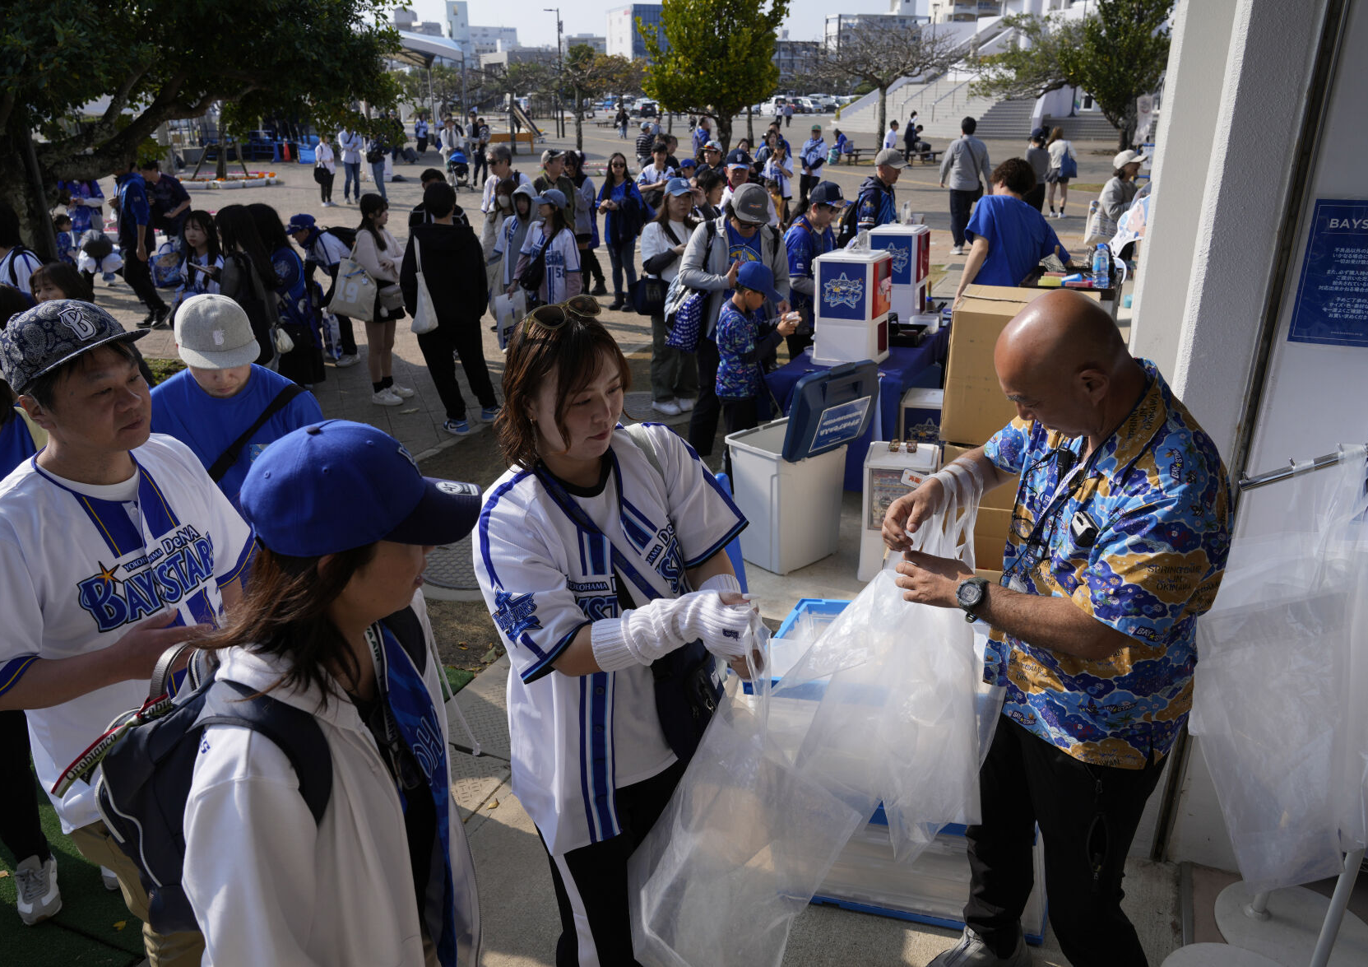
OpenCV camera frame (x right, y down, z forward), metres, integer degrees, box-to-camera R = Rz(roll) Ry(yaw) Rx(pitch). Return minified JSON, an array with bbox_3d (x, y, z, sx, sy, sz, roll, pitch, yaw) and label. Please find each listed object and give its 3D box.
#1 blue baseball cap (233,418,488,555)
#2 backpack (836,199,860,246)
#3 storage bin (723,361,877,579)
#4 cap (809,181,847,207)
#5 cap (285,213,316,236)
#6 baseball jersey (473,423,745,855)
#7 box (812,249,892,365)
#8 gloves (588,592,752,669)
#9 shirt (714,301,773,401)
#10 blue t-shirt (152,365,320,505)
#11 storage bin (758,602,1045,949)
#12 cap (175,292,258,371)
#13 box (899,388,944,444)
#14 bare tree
[{"bbox_3d":[-0.391,-0.008,1.206,0.270,0.154,0.180,-17,24,-22],"label":"blue baseball cap"},{"bbox_3d":[1.285,-1.997,7.850,0.200,0.450,0.300,7,22,19],"label":"backpack"},{"bbox_3d":[0.547,-0.082,4.896,0.450,0.960,0.460,-17,26,-36],"label":"storage bin"},{"bbox_3d":[0.879,-1.765,6.150,0.270,0.155,0.180,19,27,24],"label":"cap"},{"bbox_3d":[-3.385,-2.284,8.900,0.270,0.150,0.180,-21,25,-10],"label":"cap"},{"bbox_3d":[-0.135,0.273,1.920,0.520,0.760,0.360,-14,28,-30],"label":"baseball jersey"},{"bbox_3d":[1.000,-1.044,5.970,0.340,0.600,0.345,10,24,26],"label":"box"},{"bbox_3d":[-0.017,0.238,1.630,0.270,0.120,0.110,-9,19,16],"label":"gloves"},{"bbox_3d":[0.324,-0.757,5.700,0.270,0.540,0.380,2,21,7],"label":"shirt"},{"bbox_3d":[-1.309,0.037,2.959,0.500,0.700,0.290,-10,23,-23],"label":"blue t-shirt"},{"bbox_3d":[0.566,0.724,2.677,0.720,0.670,0.470,4,22,12],"label":"storage bin"},{"bbox_3d":[-1.141,-0.378,2.449,0.180,0.146,0.270,-12,26,-33],"label":"cap"},{"bbox_3d":[1.269,-0.170,5.167,0.310,0.550,0.330,5,22,15],"label":"box"},{"bbox_3d":[7.348,-13.776,35.416,5.400,4.700,5.300,4,21,11],"label":"bare tree"}]

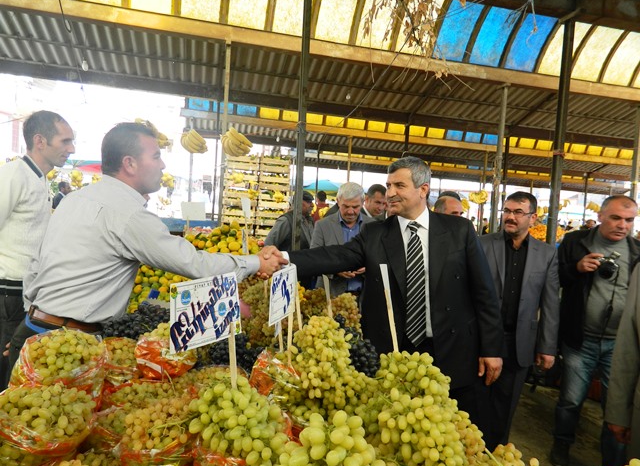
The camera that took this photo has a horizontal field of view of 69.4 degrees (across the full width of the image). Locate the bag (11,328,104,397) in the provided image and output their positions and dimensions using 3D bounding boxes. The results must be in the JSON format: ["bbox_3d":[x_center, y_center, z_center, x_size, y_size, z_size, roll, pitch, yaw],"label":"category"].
[{"bbox_3d":[-0.642,0.330,1.130,0.240,0.190,0.230,2,4,-20],"label":"bag"}]

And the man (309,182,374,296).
[{"bbox_3d":[0.165,0.530,2.940,0.520,1.720,0.400,3,4,0],"label":"man"}]

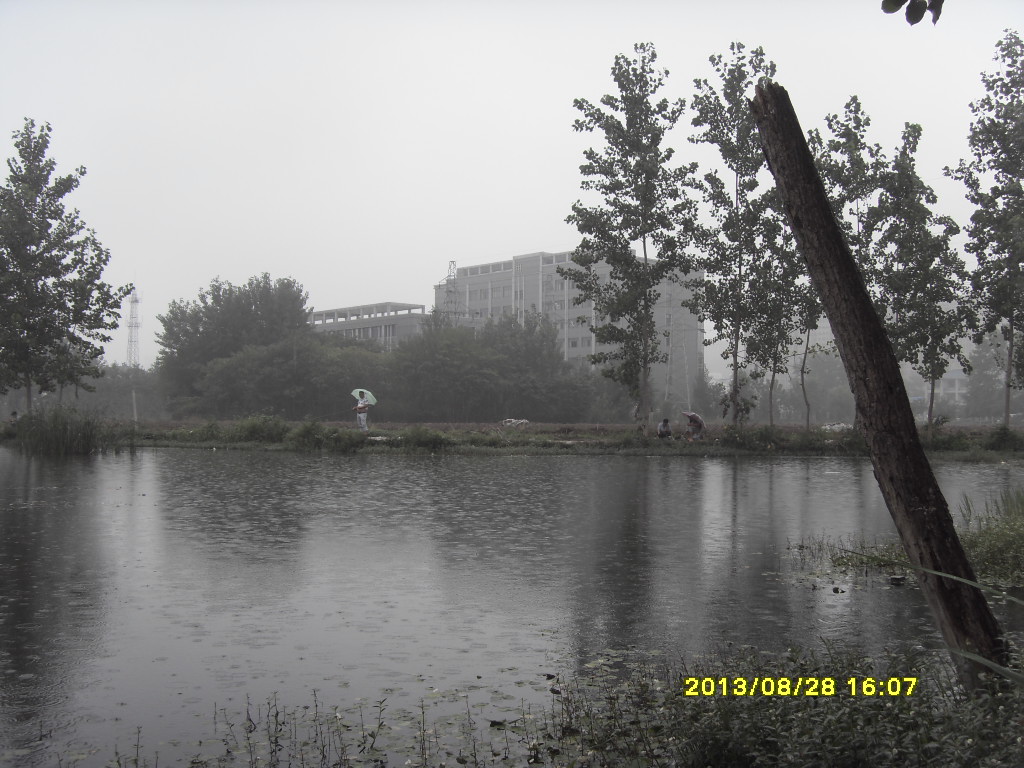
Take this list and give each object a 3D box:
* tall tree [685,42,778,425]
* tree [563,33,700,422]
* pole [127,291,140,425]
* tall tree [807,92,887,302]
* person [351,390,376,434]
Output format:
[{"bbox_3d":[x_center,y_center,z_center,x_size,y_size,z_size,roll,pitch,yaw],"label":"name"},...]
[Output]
[{"bbox_3d":[9.408,-6.264,49.077,4.300,16.480,4.300,0,-1,0],"label":"tall tree"},{"bbox_3d":[4.868,-5.927,47.073,5.600,15.970,5.400,0,-1,0],"label":"tree"},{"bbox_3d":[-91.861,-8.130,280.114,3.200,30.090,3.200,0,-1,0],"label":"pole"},{"bbox_3d":[14.504,-5.117,49.063,4.000,14.190,4.000,0,-1,0],"label":"tall tree"},{"bbox_3d":[-5.580,1.037,43.491,0.900,1.730,0.850,0,-1,34],"label":"person"}]

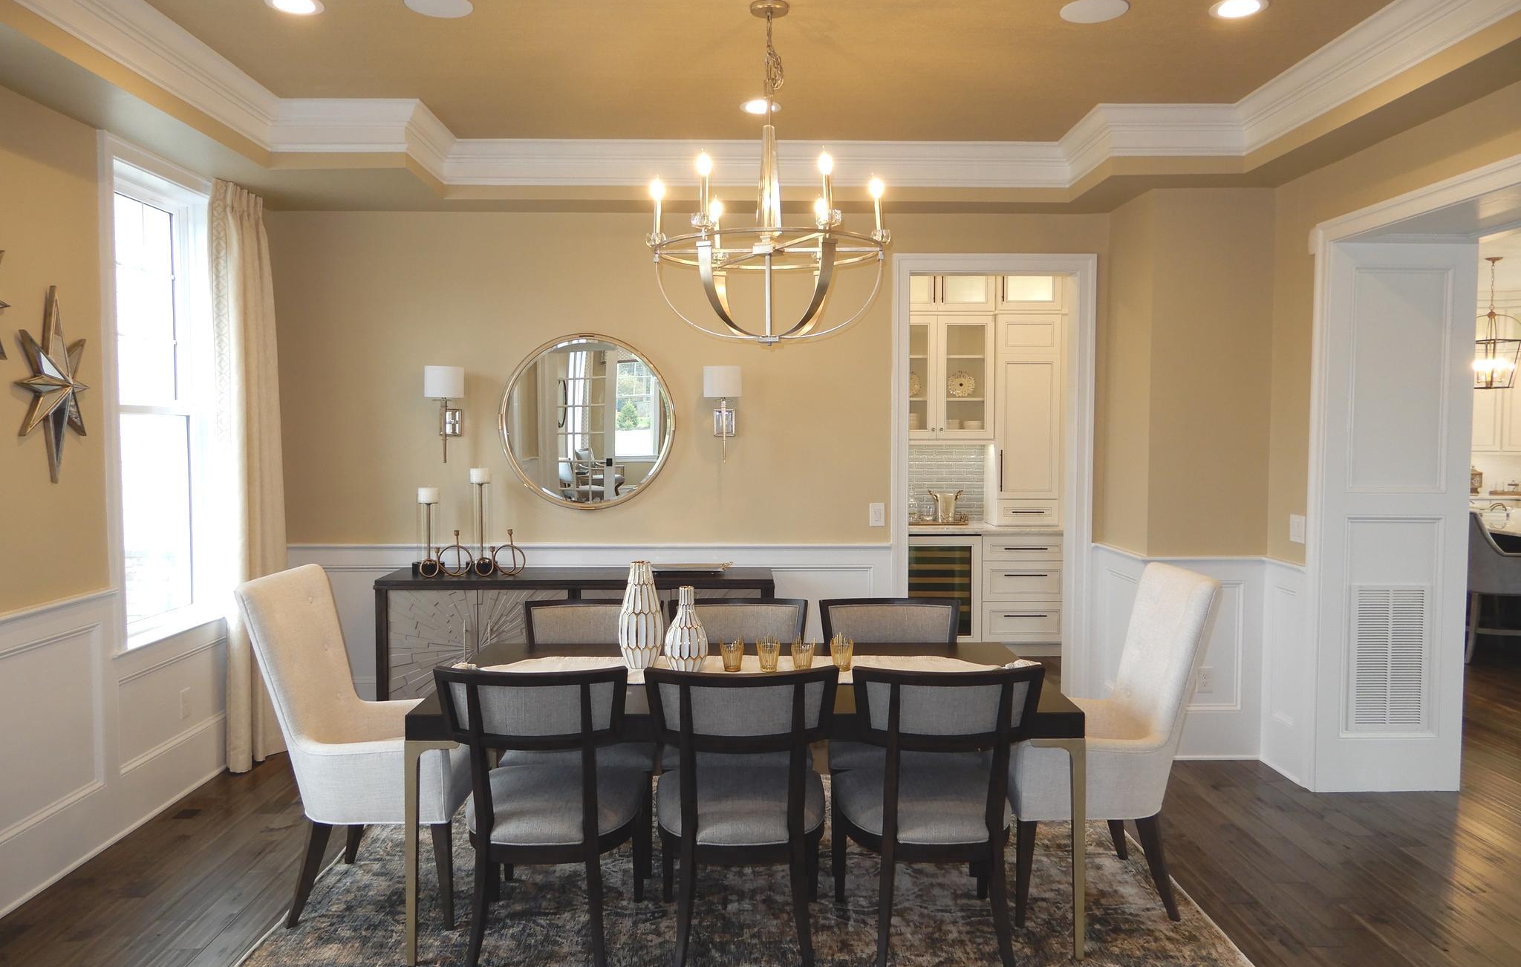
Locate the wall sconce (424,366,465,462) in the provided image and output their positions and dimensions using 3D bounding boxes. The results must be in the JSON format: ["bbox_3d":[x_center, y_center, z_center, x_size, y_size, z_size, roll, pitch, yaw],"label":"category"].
[{"bbox_3d":[-1.624,-0.356,5.407,0.203,0.497,0.200,0,3,-1],"label":"wall sconce"}]

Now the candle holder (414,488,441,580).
[{"bbox_3d":[-1.675,0.248,5.313,0.148,0.420,0.148,0,3,-1],"label":"candle holder"}]

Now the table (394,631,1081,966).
[{"bbox_3d":[-0.050,1.041,3.685,2.040,0.760,1.035,0,3,-1],"label":"table"}]

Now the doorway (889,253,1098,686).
[{"bbox_3d":[1.250,0.048,5.734,1.090,2.545,0.150,0,3,-1],"label":"doorway"}]

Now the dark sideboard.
[{"bbox_3d":[-0.903,0.890,5.347,1.937,0.865,0.470,0,3,-1],"label":"dark sideboard"}]

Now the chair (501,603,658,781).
[{"bbox_3d":[-0.654,0.935,3.967,0.544,0.918,0.590,0,3,-1],"label":"chair"}]

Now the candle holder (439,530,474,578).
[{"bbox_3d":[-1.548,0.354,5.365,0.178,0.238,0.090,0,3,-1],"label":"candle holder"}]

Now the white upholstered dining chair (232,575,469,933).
[{"bbox_3d":[-1.319,0.868,3.637,0.690,1.110,0.620,0,3,-1],"label":"white upholstered dining chair"}]

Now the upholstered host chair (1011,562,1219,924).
[{"bbox_3d":[1.123,0.854,3.633,0.650,1.115,0.600,0,3,-1],"label":"upholstered host chair"}]

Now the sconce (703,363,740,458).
[{"bbox_3d":[-0.199,-0.361,5.526,0.200,0.510,0.210,0,3,-1],"label":"sconce"}]

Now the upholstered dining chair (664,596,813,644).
[{"bbox_3d":[-0.084,0.935,3.978,0.544,0.918,0.590,0,3,-1],"label":"upholstered dining chair"}]

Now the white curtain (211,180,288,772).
[{"bbox_3d":[-2.443,-0.019,5.079,0.160,2.720,0.500,0,3,-1],"label":"white curtain"}]

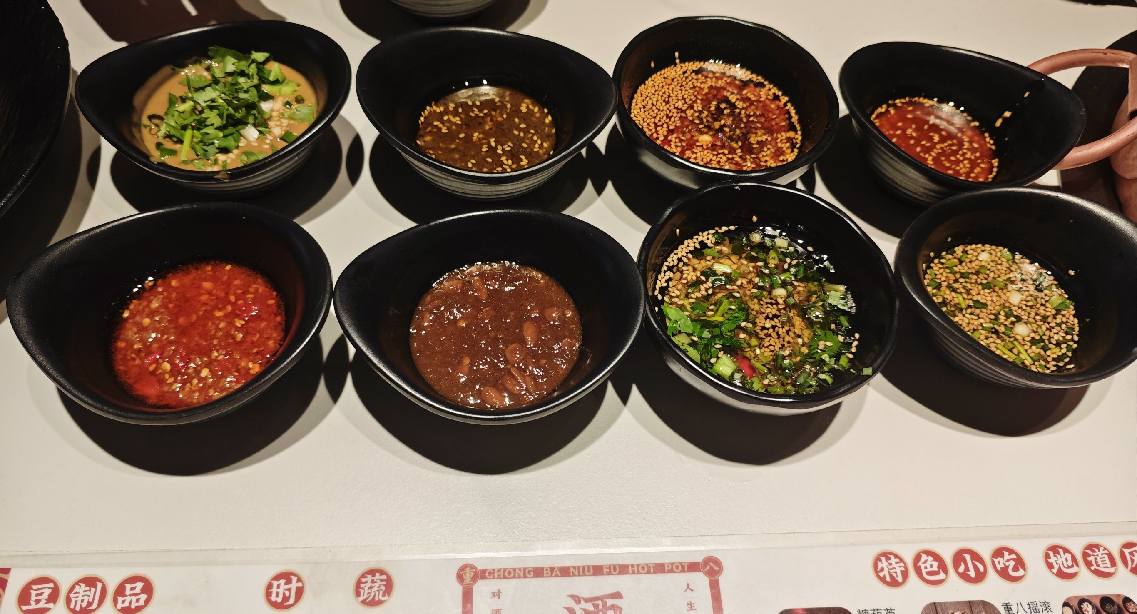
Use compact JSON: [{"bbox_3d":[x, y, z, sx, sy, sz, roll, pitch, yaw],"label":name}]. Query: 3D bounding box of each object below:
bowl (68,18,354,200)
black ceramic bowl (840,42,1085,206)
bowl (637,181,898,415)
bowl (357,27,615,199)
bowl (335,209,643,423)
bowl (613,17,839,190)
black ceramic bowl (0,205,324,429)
[{"bbox_3d":[-0.169,-0.093,0.398,0.128,0.057,0.103,-1,59,-5],"label":"bowl"},{"bbox_3d":[0.204,-0.094,0.430,0.128,0.057,0.103,3,59,-3],"label":"black ceramic bowl"},{"bbox_3d":[0.085,0.003,0.363,0.114,0.054,0.114,2,59,-4],"label":"bowl"},{"bbox_3d":[-0.040,-0.096,0.410,0.128,0.057,0.103,3,59,-3],"label":"bowl"},{"bbox_3d":[-0.034,0.008,0.348,0.128,0.057,0.103,2,59,-4],"label":"bowl"},{"bbox_3d":[0.078,-0.096,0.422,0.114,0.054,0.114,2,59,-4],"label":"bowl"},{"bbox_3d":[-0.160,0.007,0.338,0.128,0.057,0.103,5,59,-2],"label":"black ceramic bowl"}]

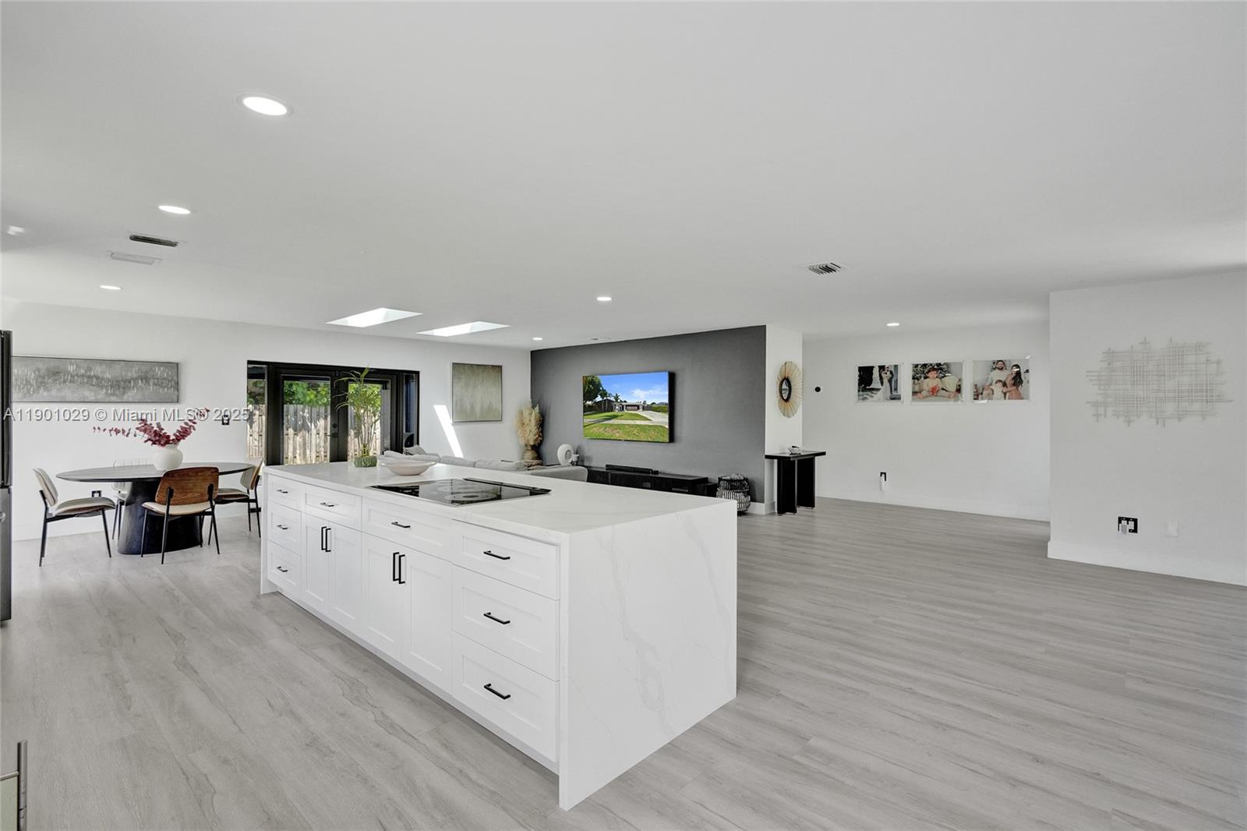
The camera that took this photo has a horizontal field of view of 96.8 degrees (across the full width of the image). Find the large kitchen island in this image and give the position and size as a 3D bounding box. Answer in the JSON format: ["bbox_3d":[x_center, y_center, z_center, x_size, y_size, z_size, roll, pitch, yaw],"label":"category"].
[{"bbox_3d":[-1.048,0.847,3.325,3.304,0.919,1.061,0,0,42],"label":"large kitchen island"}]

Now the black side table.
[{"bbox_3d":[2.356,0.924,7.498,0.370,0.780,1.050,0,0,44],"label":"black side table"}]

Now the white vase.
[{"bbox_3d":[-4.574,0.407,5.559,0.235,0.270,0.235,0,0,42],"label":"white vase"}]

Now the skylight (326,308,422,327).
[{"bbox_3d":[-3.065,-1.224,6.762,1.560,0.120,0.470,0,0,41],"label":"skylight"}]

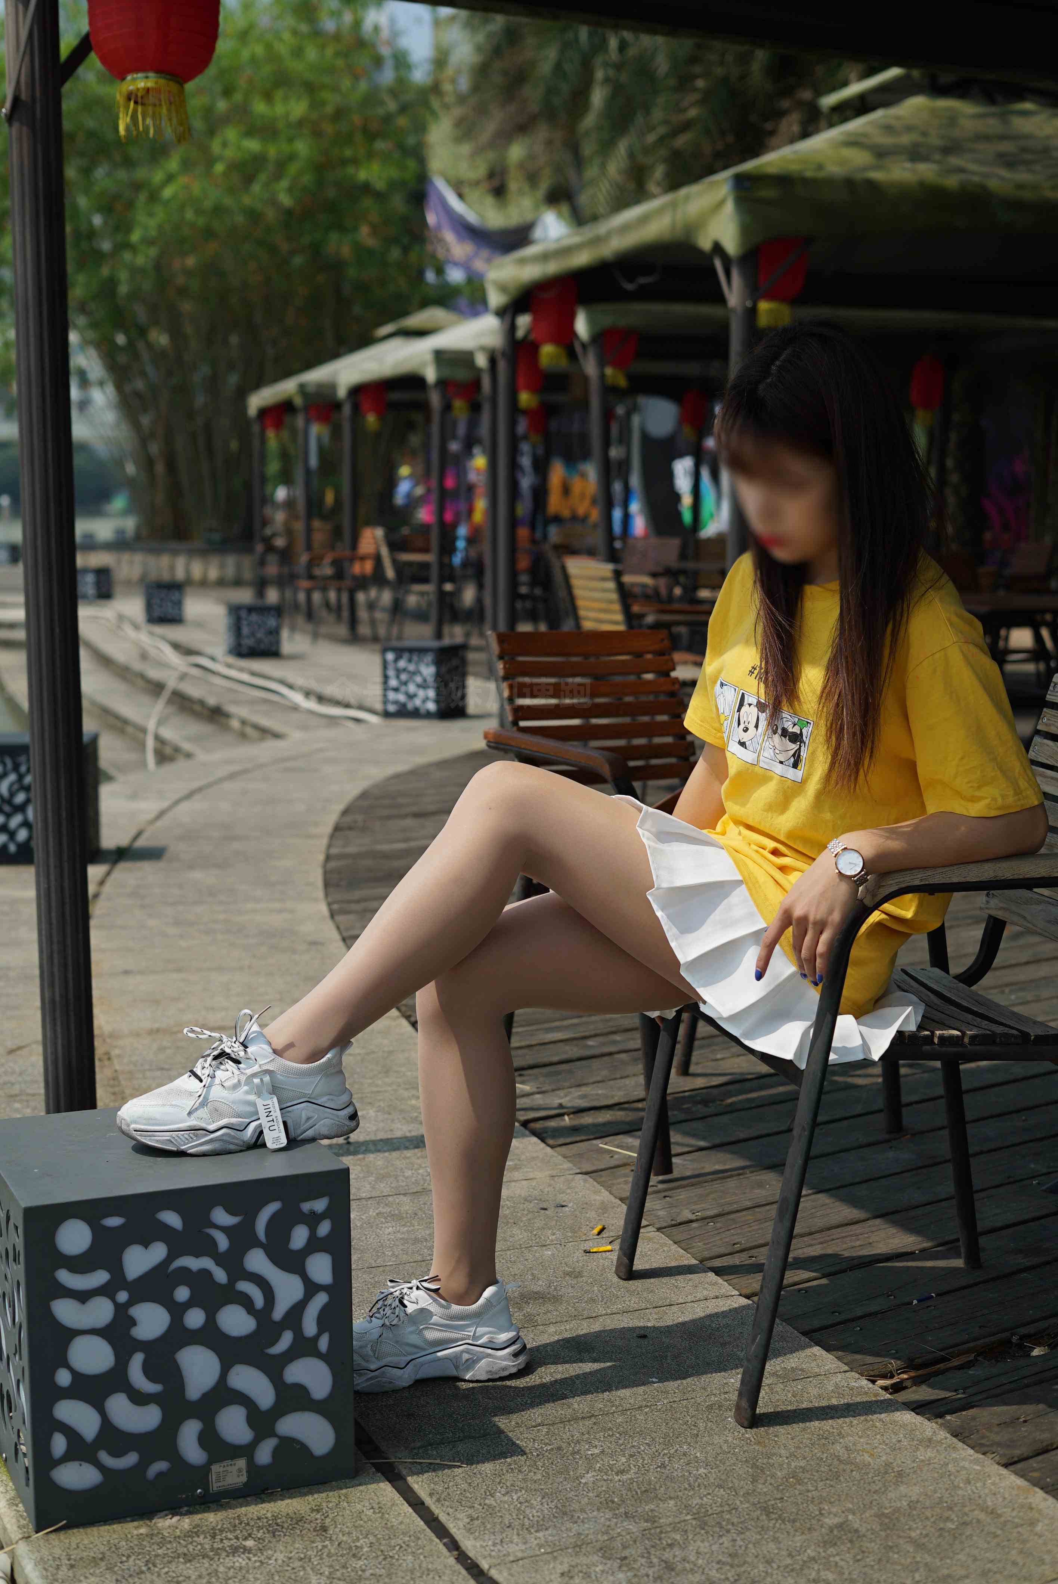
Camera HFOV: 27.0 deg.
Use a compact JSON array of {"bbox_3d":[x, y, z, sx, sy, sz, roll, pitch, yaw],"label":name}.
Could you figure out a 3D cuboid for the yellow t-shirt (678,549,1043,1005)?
[{"bbox_3d":[0.413,-0.007,2.770,0.310,0.570,0.460,-2,9,-42],"label":"yellow t-shirt"}]

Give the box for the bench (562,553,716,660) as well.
[{"bbox_3d":[0.478,-0.463,8.512,0.600,0.870,0.550,-4,8,-25],"label":"bench"}]

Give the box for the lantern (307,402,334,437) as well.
[{"bbox_3d":[-1.745,-3.162,18.368,0.206,0.383,0.206,-1,7,0],"label":"lantern"}]

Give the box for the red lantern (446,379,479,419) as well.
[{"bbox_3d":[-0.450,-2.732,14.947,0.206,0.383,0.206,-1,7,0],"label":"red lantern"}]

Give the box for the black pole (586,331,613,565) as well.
[{"bbox_3d":[0.382,-1.411,11.322,0.082,1.915,0.082,-3,7,0],"label":"black pole"}]

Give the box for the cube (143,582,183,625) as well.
[{"bbox_3d":[-3.487,-1.793,20.994,0.350,0.350,0.350,-1,7,-9],"label":"cube"}]

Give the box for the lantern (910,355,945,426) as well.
[{"bbox_3d":[2.711,-2.732,14.973,0.230,0.470,0.230,0,7,0],"label":"lantern"}]

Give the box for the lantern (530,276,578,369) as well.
[{"bbox_3d":[0.111,-2.081,9.750,0.200,0.420,0.200,0,7,1],"label":"lantern"}]

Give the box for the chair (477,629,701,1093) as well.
[{"bbox_3d":[0.281,0.153,3.863,0.520,0.865,0.580,-5,9,-30],"label":"chair"}]

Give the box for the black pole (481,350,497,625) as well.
[{"bbox_3d":[-0.245,-1.732,13.982,0.085,1.970,0.085,0,7,-1],"label":"black pole"}]

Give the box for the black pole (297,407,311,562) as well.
[{"bbox_3d":[-1.942,-2.397,19.197,0.085,1.970,0.085,-1,7,-6],"label":"black pole"}]

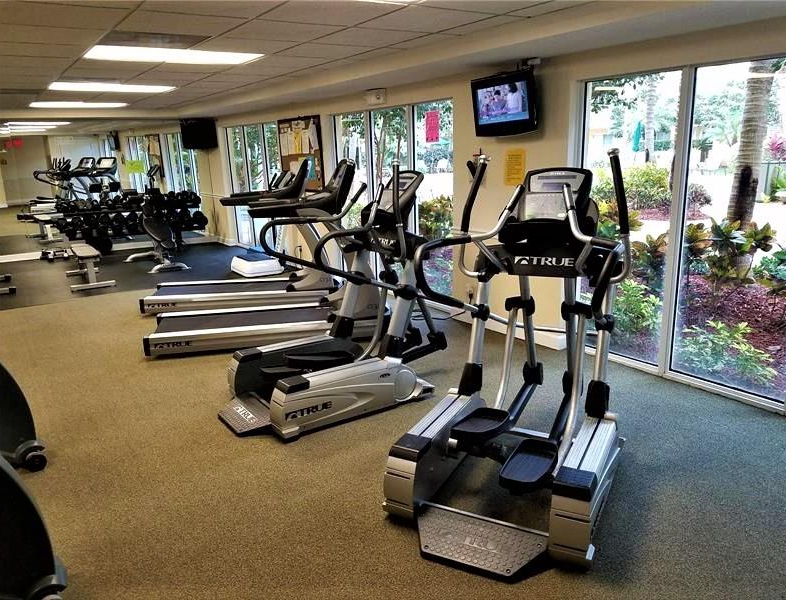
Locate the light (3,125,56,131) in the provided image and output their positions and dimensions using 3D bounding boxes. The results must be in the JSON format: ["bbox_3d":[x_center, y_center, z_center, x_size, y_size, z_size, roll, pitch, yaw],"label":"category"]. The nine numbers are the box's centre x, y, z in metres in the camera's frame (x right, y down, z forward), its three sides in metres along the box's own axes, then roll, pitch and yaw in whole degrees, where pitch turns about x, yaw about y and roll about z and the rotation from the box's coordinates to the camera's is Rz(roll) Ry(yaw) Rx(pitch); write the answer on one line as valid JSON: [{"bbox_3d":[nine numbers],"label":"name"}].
[{"bbox_3d":[-8.787,-4.176,14.546,1.220,0.070,0.610,-12,17,-33],"label":"light"}]

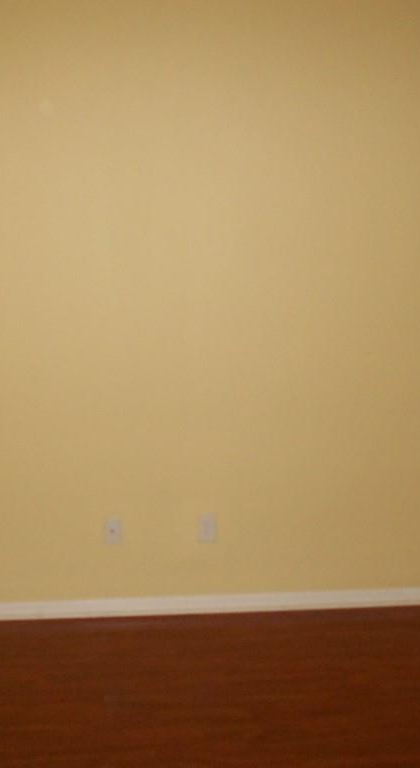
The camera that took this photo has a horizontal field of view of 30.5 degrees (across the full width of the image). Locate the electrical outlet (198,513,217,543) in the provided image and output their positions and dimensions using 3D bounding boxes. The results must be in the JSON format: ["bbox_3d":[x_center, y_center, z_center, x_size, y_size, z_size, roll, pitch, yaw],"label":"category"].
[{"bbox_3d":[-0.011,0.629,3.375,0.073,0.118,0.008,0,7,-7],"label":"electrical outlet"}]

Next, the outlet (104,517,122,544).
[{"bbox_3d":[-0.416,0.633,3.325,0.073,0.118,0.008,0,7,-7],"label":"outlet"}]

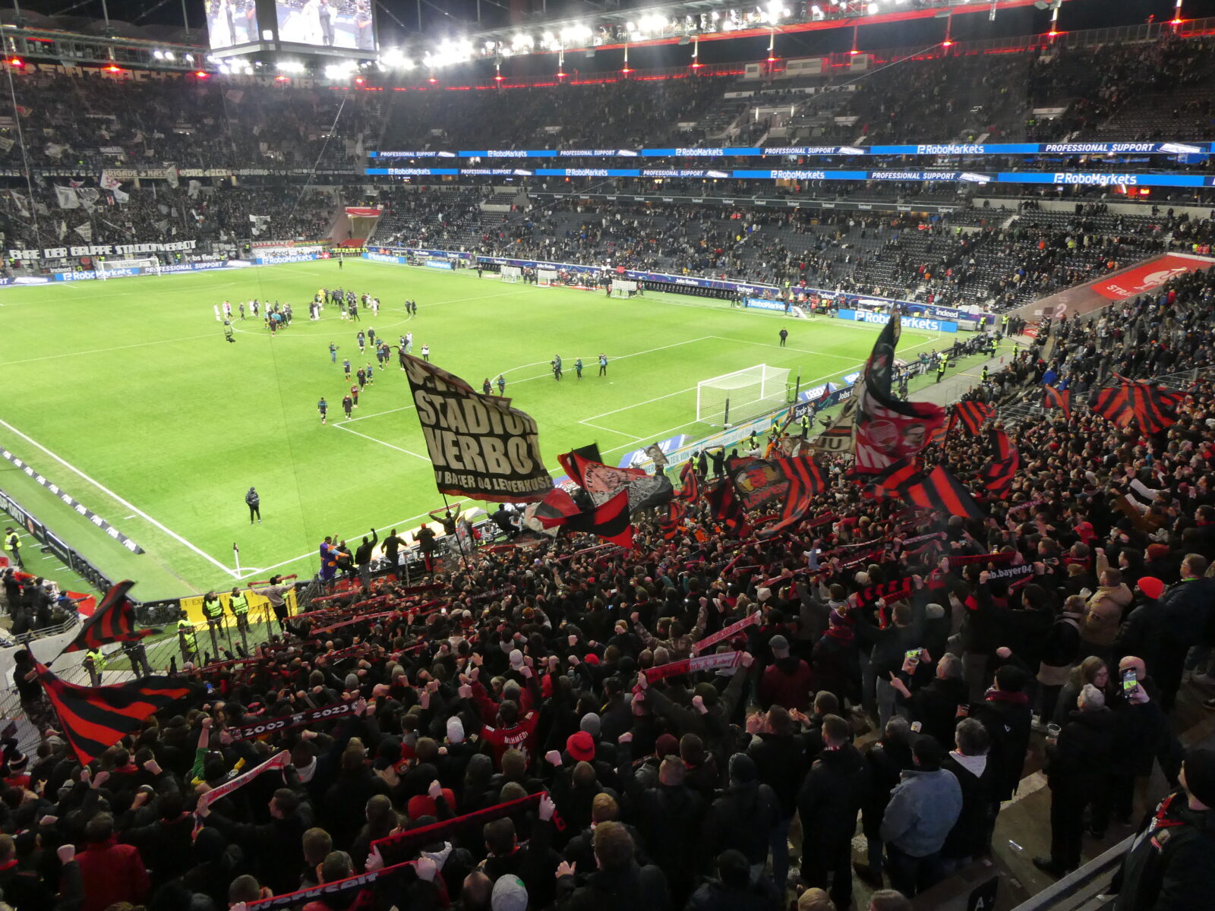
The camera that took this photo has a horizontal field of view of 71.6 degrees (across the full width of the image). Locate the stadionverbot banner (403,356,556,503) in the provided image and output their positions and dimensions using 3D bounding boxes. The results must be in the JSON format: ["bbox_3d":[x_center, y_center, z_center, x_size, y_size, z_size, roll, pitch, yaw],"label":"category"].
[{"bbox_3d":[-3.307,-0.690,21.500,3.600,3.500,0.700,0,19,-1],"label":"stadionverbot banner"}]

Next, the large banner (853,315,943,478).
[{"bbox_3d":[6.874,-1.457,20.000,1.707,3.678,0.800,7,20,19],"label":"large banner"}]

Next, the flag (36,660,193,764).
[{"bbox_3d":[-5.163,2.699,8.900,1.420,0.900,0.450,-12,22,-32],"label":"flag"}]

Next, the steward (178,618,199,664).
[{"bbox_3d":[-13.531,6.053,27.200,0.550,1.750,0.400,-16,25,-39],"label":"steward"}]

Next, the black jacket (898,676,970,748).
[{"bbox_3d":[2.491,1.994,6.400,0.540,0.720,0.460,-10,21,-28],"label":"black jacket"}]

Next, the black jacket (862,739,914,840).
[{"bbox_3d":[2.231,2.654,6.700,0.500,0.700,0.340,-6,20,-17],"label":"black jacket"}]

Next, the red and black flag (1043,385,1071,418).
[{"bbox_3d":[12.004,-1.445,22.500,0.720,0.850,0.350,10,21,27],"label":"red and black flag"}]

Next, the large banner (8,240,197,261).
[{"bbox_3d":[-76.119,-31.451,128.869,0.200,1.600,26.541,16,25,39],"label":"large banner"}]

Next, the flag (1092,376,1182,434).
[{"bbox_3d":[11.171,-1.063,17.800,1.750,1.100,0.500,12,22,31],"label":"flag"}]

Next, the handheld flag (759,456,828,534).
[{"bbox_3d":[4.291,0.925,19.500,1.436,1.755,0.500,5,19,13],"label":"handheld flag"}]

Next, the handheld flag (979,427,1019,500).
[{"bbox_3d":[6.972,0.144,15.000,0.650,1.200,0.400,9,21,25],"label":"handheld flag"}]

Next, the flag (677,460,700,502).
[{"bbox_3d":[2.649,0.821,27.500,0.720,1.300,0.400,2,19,6],"label":"flag"}]

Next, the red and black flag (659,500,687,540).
[{"bbox_3d":[1.762,1.724,22.500,0.720,1.000,0.450,2,19,5],"label":"red and black flag"}]

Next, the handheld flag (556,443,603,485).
[{"bbox_3d":[-0.909,0.319,28.000,1.528,1.437,0.450,0,19,-2],"label":"handheld flag"}]

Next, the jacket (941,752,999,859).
[{"bbox_3d":[2.503,2.450,5.900,0.520,0.700,0.340,-5,19,-14],"label":"jacket"}]

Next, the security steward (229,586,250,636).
[{"bbox_3d":[-12.600,5.359,28.953,0.380,1.800,0.580,14,23,34],"label":"security steward"}]

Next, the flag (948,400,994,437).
[{"bbox_3d":[11.442,-1.167,26.500,1.187,1.029,0.400,8,20,23],"label":"flag"}]

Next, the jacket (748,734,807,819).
[{"bbox_3d":[1.294,2.412,6.400,0.540,0.700,0.400,-5,19,-14],"label":"jacket"}]

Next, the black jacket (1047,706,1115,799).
[{"bbox_3d":[3.707,2.354,6.600,0.380,0.660,0.500,12,22,30],"label":"black jacket"}]

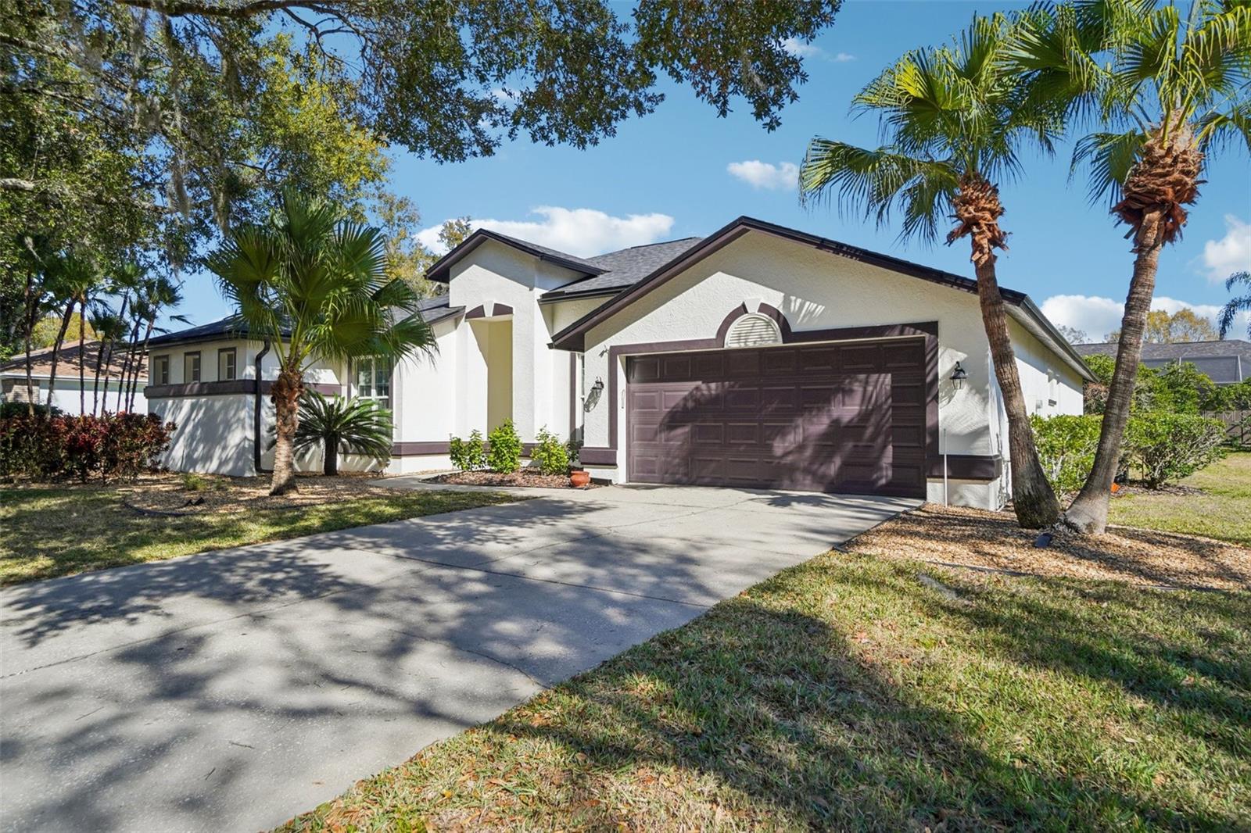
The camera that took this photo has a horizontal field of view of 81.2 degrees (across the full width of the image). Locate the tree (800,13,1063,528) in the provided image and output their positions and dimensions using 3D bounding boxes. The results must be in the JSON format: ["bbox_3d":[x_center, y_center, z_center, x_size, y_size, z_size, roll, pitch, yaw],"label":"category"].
[{"bbox_3d":[3.418,-1.632,8.150,2.959,5.751,2.800,0,-1,0],"label":"tree"}]

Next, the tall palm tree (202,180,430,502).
[{"bbox_3d":[-4.792,-1.193,11.500,3.590,4.851,3.300,0,-1,0],"label":"tall palm tree"}]

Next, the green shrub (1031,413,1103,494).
[{"bbox_3d":[7.323,0.611,12.000,1.447,1.318,1.350,0,-1,0],"label":"green shrub"}]

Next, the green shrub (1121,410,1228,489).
[{"bbox_3d":[9.621,0.591,12.800,1.835,1.354,1.600,0,-1,0],"label":"green shrub"}]

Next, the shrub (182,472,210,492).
[{"bbox_3d":[-7.184,1.095,12.200,0.490,0.327,0.450,0,-1,0],"label":"shrub"}]

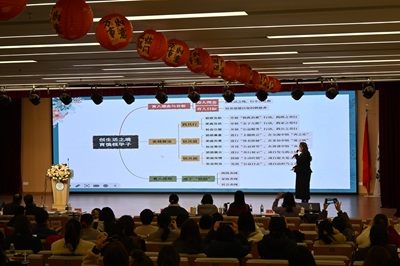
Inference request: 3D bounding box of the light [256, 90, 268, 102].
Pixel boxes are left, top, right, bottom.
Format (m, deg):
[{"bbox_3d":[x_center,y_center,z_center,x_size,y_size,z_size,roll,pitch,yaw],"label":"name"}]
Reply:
[{"bbox_3d":[1.609,-1.009,21.370,0.290,0.430,0.320,-1,1,13],"label":"light"}]

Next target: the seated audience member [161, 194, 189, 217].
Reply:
[{"bbox_3d":[-0.373,1.659,14.153,0.500,1.280,0.750,-1,0,11],"label":"seated audience member"}]

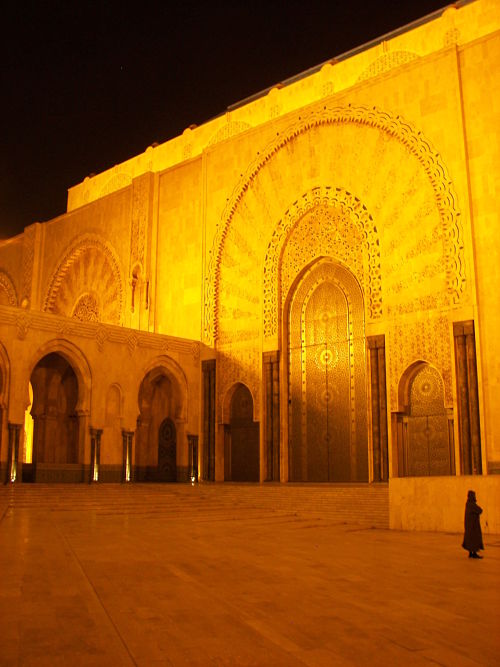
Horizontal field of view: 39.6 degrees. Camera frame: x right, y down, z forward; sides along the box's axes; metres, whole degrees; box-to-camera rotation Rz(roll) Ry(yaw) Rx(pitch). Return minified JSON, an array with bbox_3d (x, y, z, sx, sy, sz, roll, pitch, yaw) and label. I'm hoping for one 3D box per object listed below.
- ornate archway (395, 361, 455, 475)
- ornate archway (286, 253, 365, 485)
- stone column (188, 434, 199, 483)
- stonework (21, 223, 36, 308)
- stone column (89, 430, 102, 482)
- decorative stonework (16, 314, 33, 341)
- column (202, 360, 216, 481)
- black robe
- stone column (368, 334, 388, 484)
[{"bbox_3d":[10.363,5.208,40.239,3.795,6.937,1.200,-10,-15,41],"label":"ornate archway"},{"bbox_3d":[5.192,2.361,46.258,6.357,14.815,0.500,-10,-15,41],"label":"ornate archway"},{"bbox_3d":[-4.117,9.097,50.528,0.800,3.441,0.800,-10,-15,41],"label":"stone column"},{"bbox_3d":[-22.902,-7.015,72.678,2.842,8.919,0.700,-10,-15,41],"label":"stonework"},{"bbox_3d":[-9.879,7.806,44.345,0.800,3.429,0.800,-10,-15,41],"label":"stone column"},{"bbox_3d":[-13.671,-0.342,41.817,0.300,1.580,1.046,-10,-15,41],"label":"decorative stonework"},{"bbox_3d":[-2.724,6.515,52.091,1.494,8.993,0.900,-10,-15,41],"label":"column"},{"bbox_3d":[5.876,5.042,18.234,0.520,1.367,0.450,0,-11,0],"label":"black robe"},{"bbox_3d":[8.065,4.616,42.432,1.477,8.855,0.900,-10,-15,41],"label":"stone column"}]

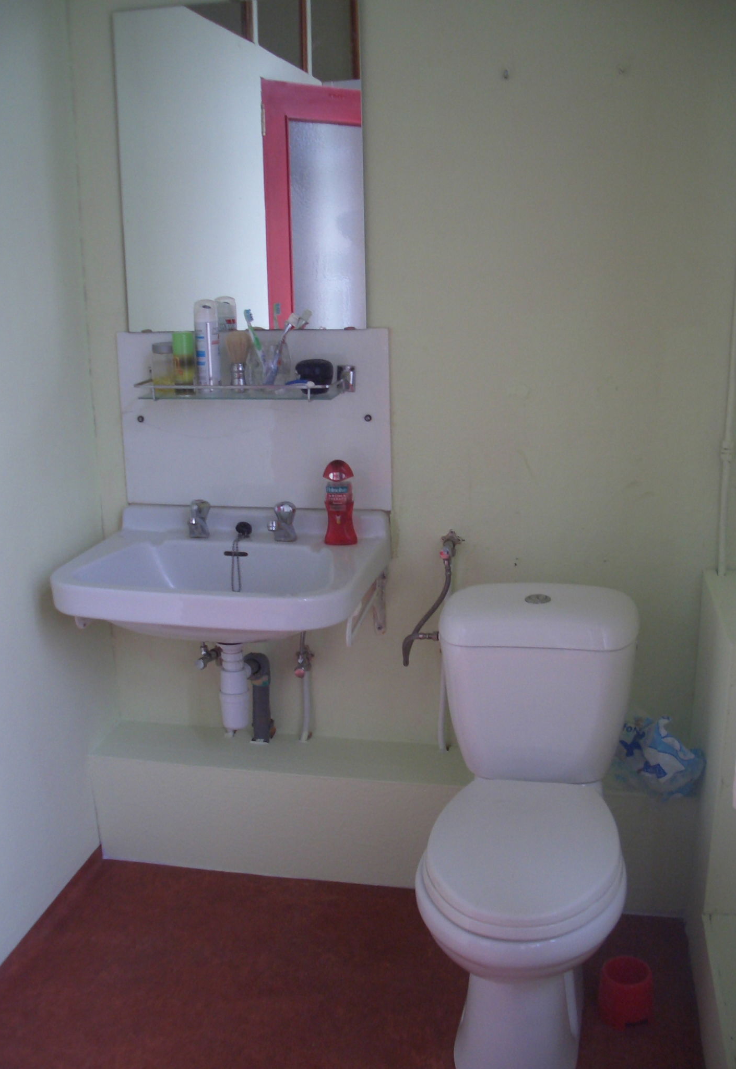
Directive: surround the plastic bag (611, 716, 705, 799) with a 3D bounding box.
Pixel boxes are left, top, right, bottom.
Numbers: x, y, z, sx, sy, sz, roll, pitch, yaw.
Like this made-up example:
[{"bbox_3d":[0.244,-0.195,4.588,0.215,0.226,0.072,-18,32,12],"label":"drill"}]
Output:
[{"bbox_3d":[0.651,0.480,2.435,0.207,0.148,0.180,2,13,11],"label":"plastic bag"}]

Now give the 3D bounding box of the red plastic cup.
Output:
[{"bbox_3d":[0.496,0.873,2.073,0.105,0.083,0.105,2,13,11],"label":"red plastic cup"}]

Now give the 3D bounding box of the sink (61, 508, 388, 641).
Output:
[{"bbox_3d":[-0.301,0.117,2.390,0.655,0.260,0.500,2,13,11],"label":"sink"}]

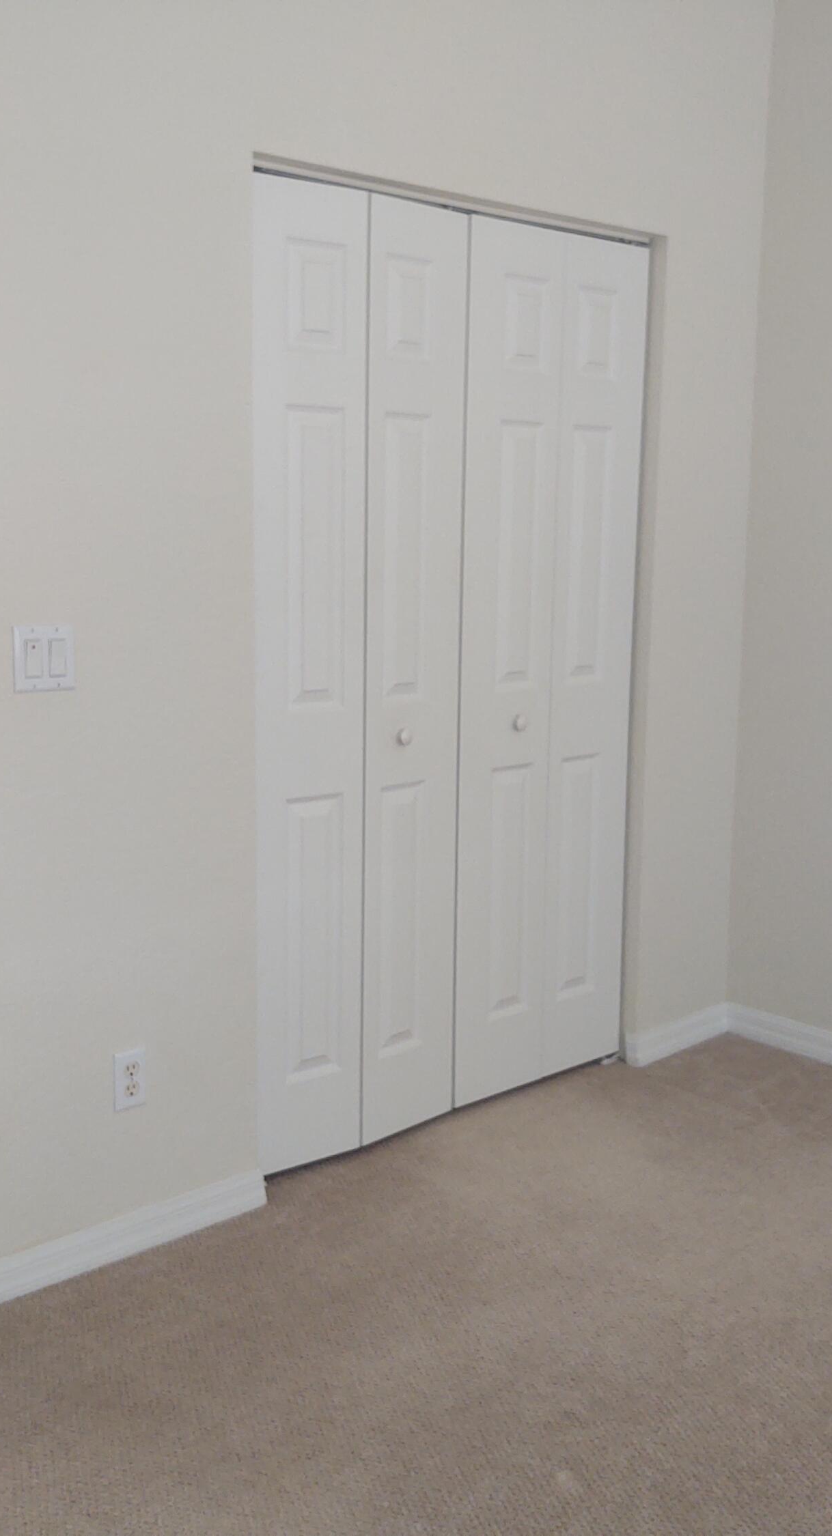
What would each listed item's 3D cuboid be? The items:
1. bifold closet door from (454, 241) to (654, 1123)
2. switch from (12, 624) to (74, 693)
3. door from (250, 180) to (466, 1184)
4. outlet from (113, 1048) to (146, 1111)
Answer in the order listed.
[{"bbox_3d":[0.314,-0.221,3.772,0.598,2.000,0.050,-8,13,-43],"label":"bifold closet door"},{"bbox_3d":[-0.638,-0.189,2.765,0.116,0.115,0.011,-8,13,-43],"label":"switch"},{"bbox_3d":[-0.126,-0.156,3.353,0.610,2.000,0.057,-8,13,-43],"label":"door"},{"bbox_3d":[-0.534,0.589,3.008,0.070,0.114,0.010,-8,13,-43],"label":"outlet"}]

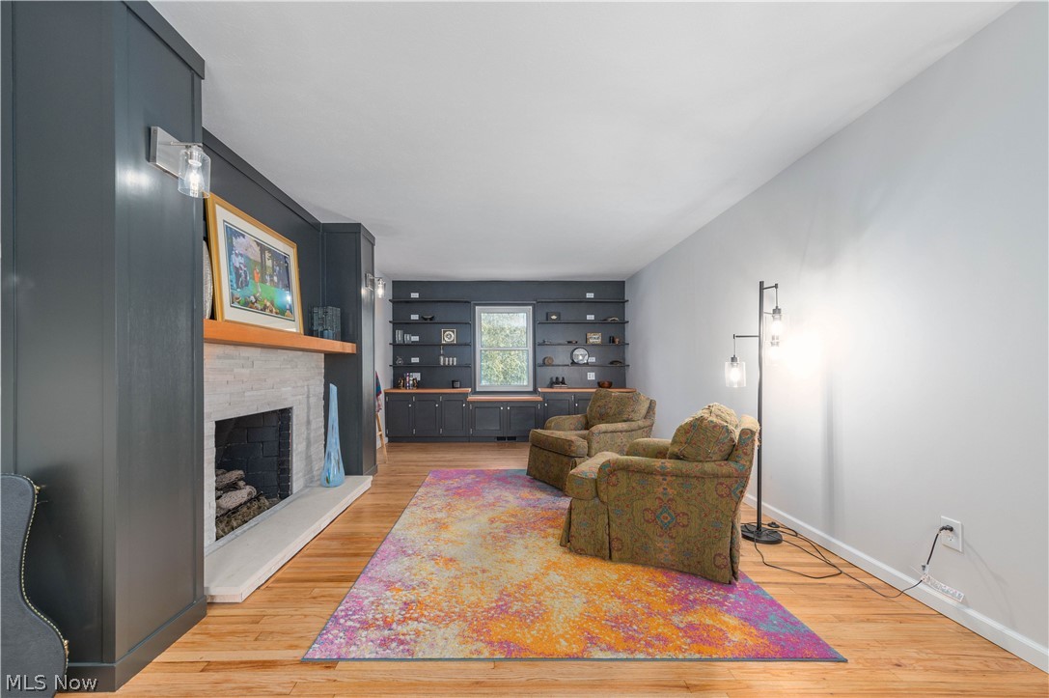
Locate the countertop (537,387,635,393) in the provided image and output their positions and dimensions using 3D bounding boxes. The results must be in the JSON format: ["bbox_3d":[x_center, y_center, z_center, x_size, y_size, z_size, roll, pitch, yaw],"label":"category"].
[{"bbox_3d":[0.898,0.628,6.180,1.410,0.045,0.520,0,-2,0],"label":"countertop"}]

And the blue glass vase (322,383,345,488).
[{"bbox_3d":[-1.659,0.735,3.540,0.210,0.866,0.210,0,-2,-3],"label":"blue glass vase"}]

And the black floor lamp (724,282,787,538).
[{"bbox_3d":[1.492,0.383,2.640,0.400,1.646,0.380,0,-2,0],"label":"black floor lamp"}]

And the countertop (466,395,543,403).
[{"bbox_3d":[-0.295,0.740,6.180,1.090,0.055,0.520,0,-2,0],"label":"countertop"}]

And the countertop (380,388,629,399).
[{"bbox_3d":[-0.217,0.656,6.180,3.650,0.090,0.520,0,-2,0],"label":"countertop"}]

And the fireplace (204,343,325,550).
[{"bbox_3d":[-1.944,0.570,2.800,0.300,1.135,1.980,0,-2,-3],"label":"fireplace"}]

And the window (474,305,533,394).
[{"bbox_3d":[-0.332,0.001,6.470,0.910,1.360,0.120,0,-2,0],"label":"window"}]

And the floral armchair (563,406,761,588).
[{"bbox_3d":[0.855,0.768,2.588,0.970,0.870,0.840,-1,-2,25],"label":"floral armchair"}]

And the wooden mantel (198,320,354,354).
[{"bbox_3d":[-1.661,-0.043,2.780,0.310,0.095,2.000,0,-2,-3],"label":"wooden mantel"}]

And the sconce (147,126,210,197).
[{"bbox_3d":[-1.304,-0.703,1.585,0.175,0.240,0.135,0,-2,-3],"label":"sconce"}]

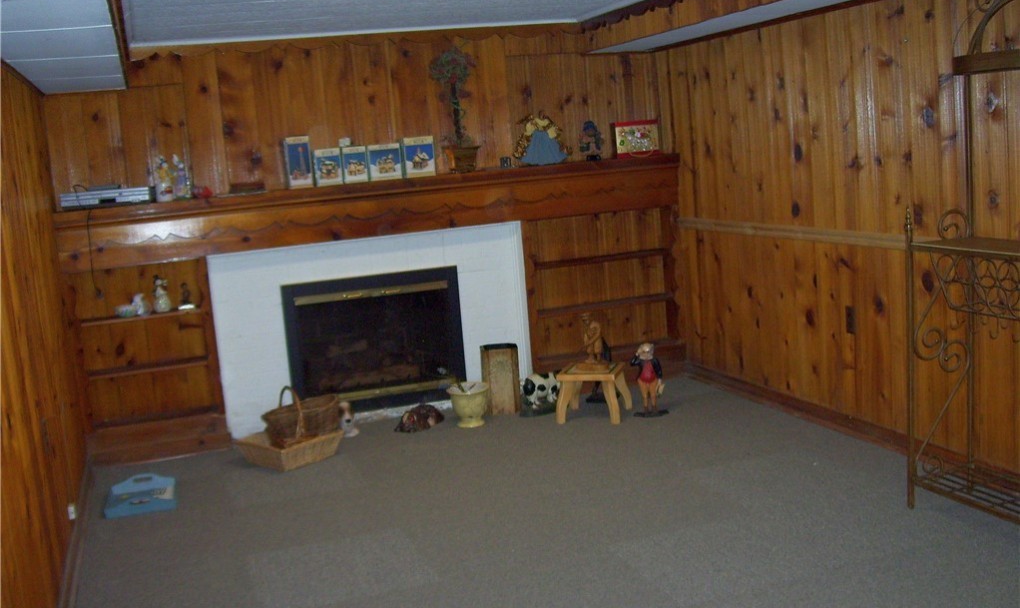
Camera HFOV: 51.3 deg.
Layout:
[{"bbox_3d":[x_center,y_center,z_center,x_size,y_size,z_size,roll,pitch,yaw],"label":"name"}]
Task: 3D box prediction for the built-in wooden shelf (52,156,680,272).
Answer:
[{"bbox_3d":[-0.667,-0.535,5.976,3.457,0.315,0.375,-7,9,-18],"label":"built-in wooden shelf"}]

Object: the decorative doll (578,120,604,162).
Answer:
[{"bbox_3d":[0.450,-0.909,5.970,0.105,0.205,0.090,-6,8,-7],"label":"decorative doll"}]

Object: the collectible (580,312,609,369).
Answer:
[{"bbox_3d":[0.447,0.197,5.773,0.135,0.290,0.135,2,11,36],"label":"collectible"}]

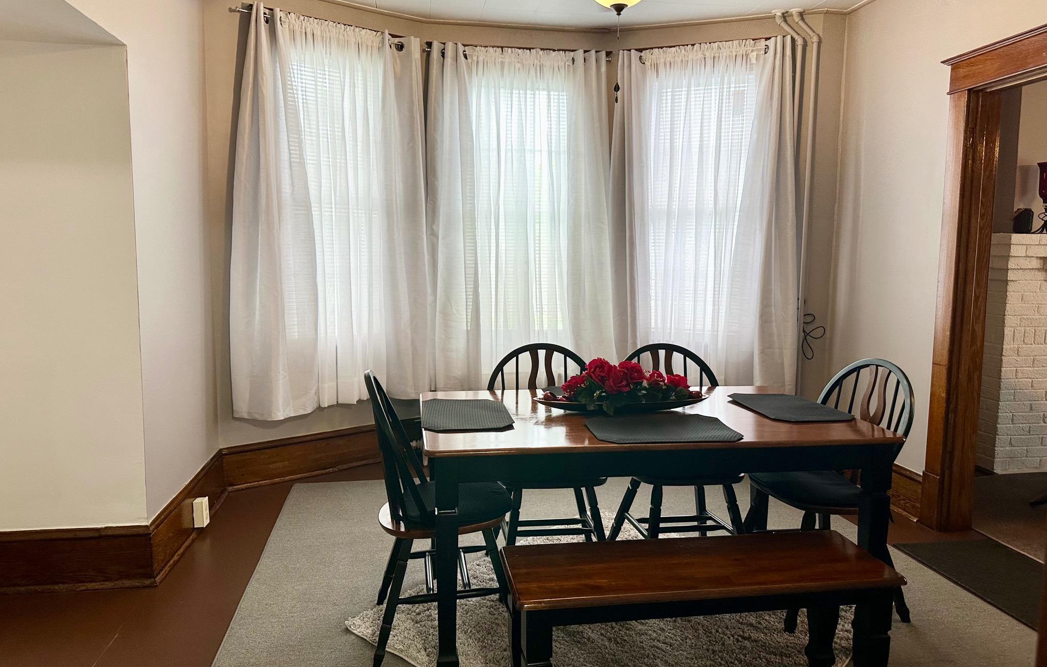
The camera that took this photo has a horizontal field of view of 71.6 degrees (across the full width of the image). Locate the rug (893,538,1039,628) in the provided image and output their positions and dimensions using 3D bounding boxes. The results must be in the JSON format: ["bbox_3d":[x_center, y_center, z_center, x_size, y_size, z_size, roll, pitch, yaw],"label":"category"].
[{"bbox_3d":[2.065,1.039,2.980,0.490,0.012,0.950,0,6,-9],"label":"rug"}]

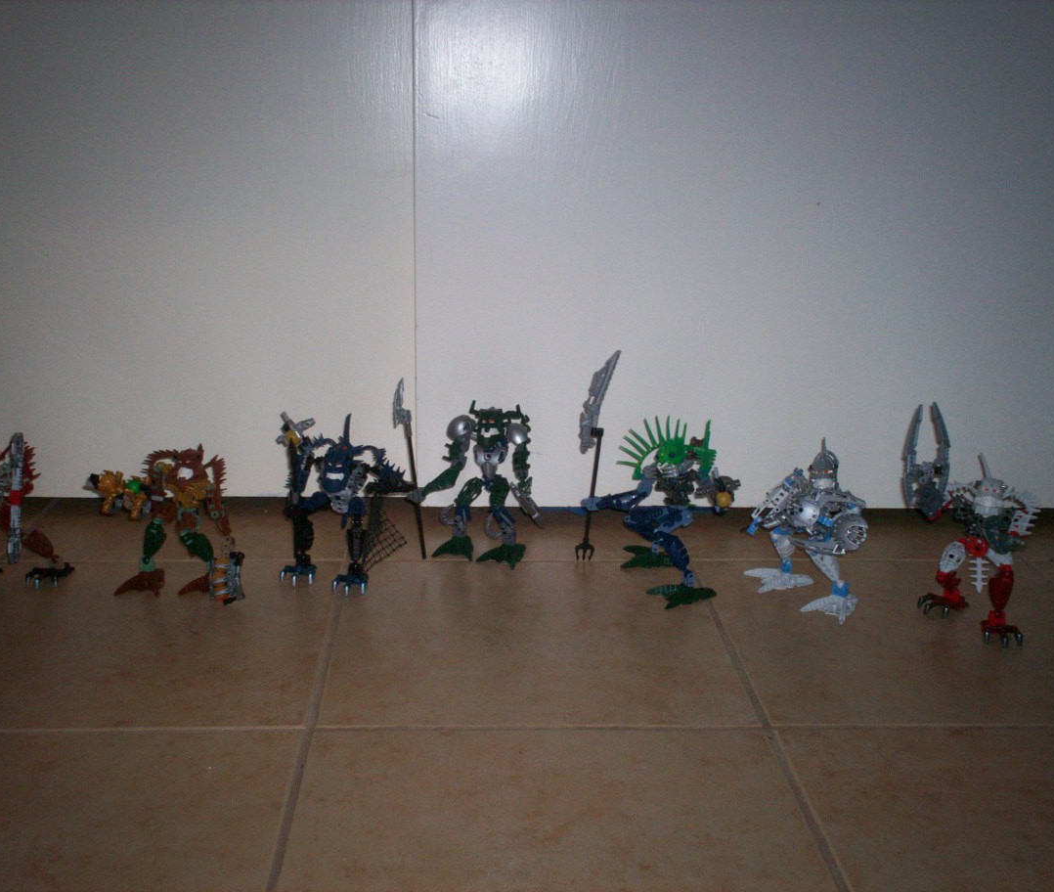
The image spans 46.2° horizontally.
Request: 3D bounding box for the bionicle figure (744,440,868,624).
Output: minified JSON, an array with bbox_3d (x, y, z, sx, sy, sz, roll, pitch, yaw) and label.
[{"bbox_3d":[0.291,0.077,1.290,0.082,0.173,0.105,13,20,35],"label":"bionicle figure"}]

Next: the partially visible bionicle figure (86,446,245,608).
[{"bbox_3d":[-0.373,0.073,1.295,0.124,0.155,0.100,3,16,8],"label":"partially visible bionicle figure"}]

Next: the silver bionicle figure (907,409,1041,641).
[{"bbox_3d":[0.441,0.069,1.228,0.100,0.229,0.105,8,18,24],"label":"silver bionicle figure"}]

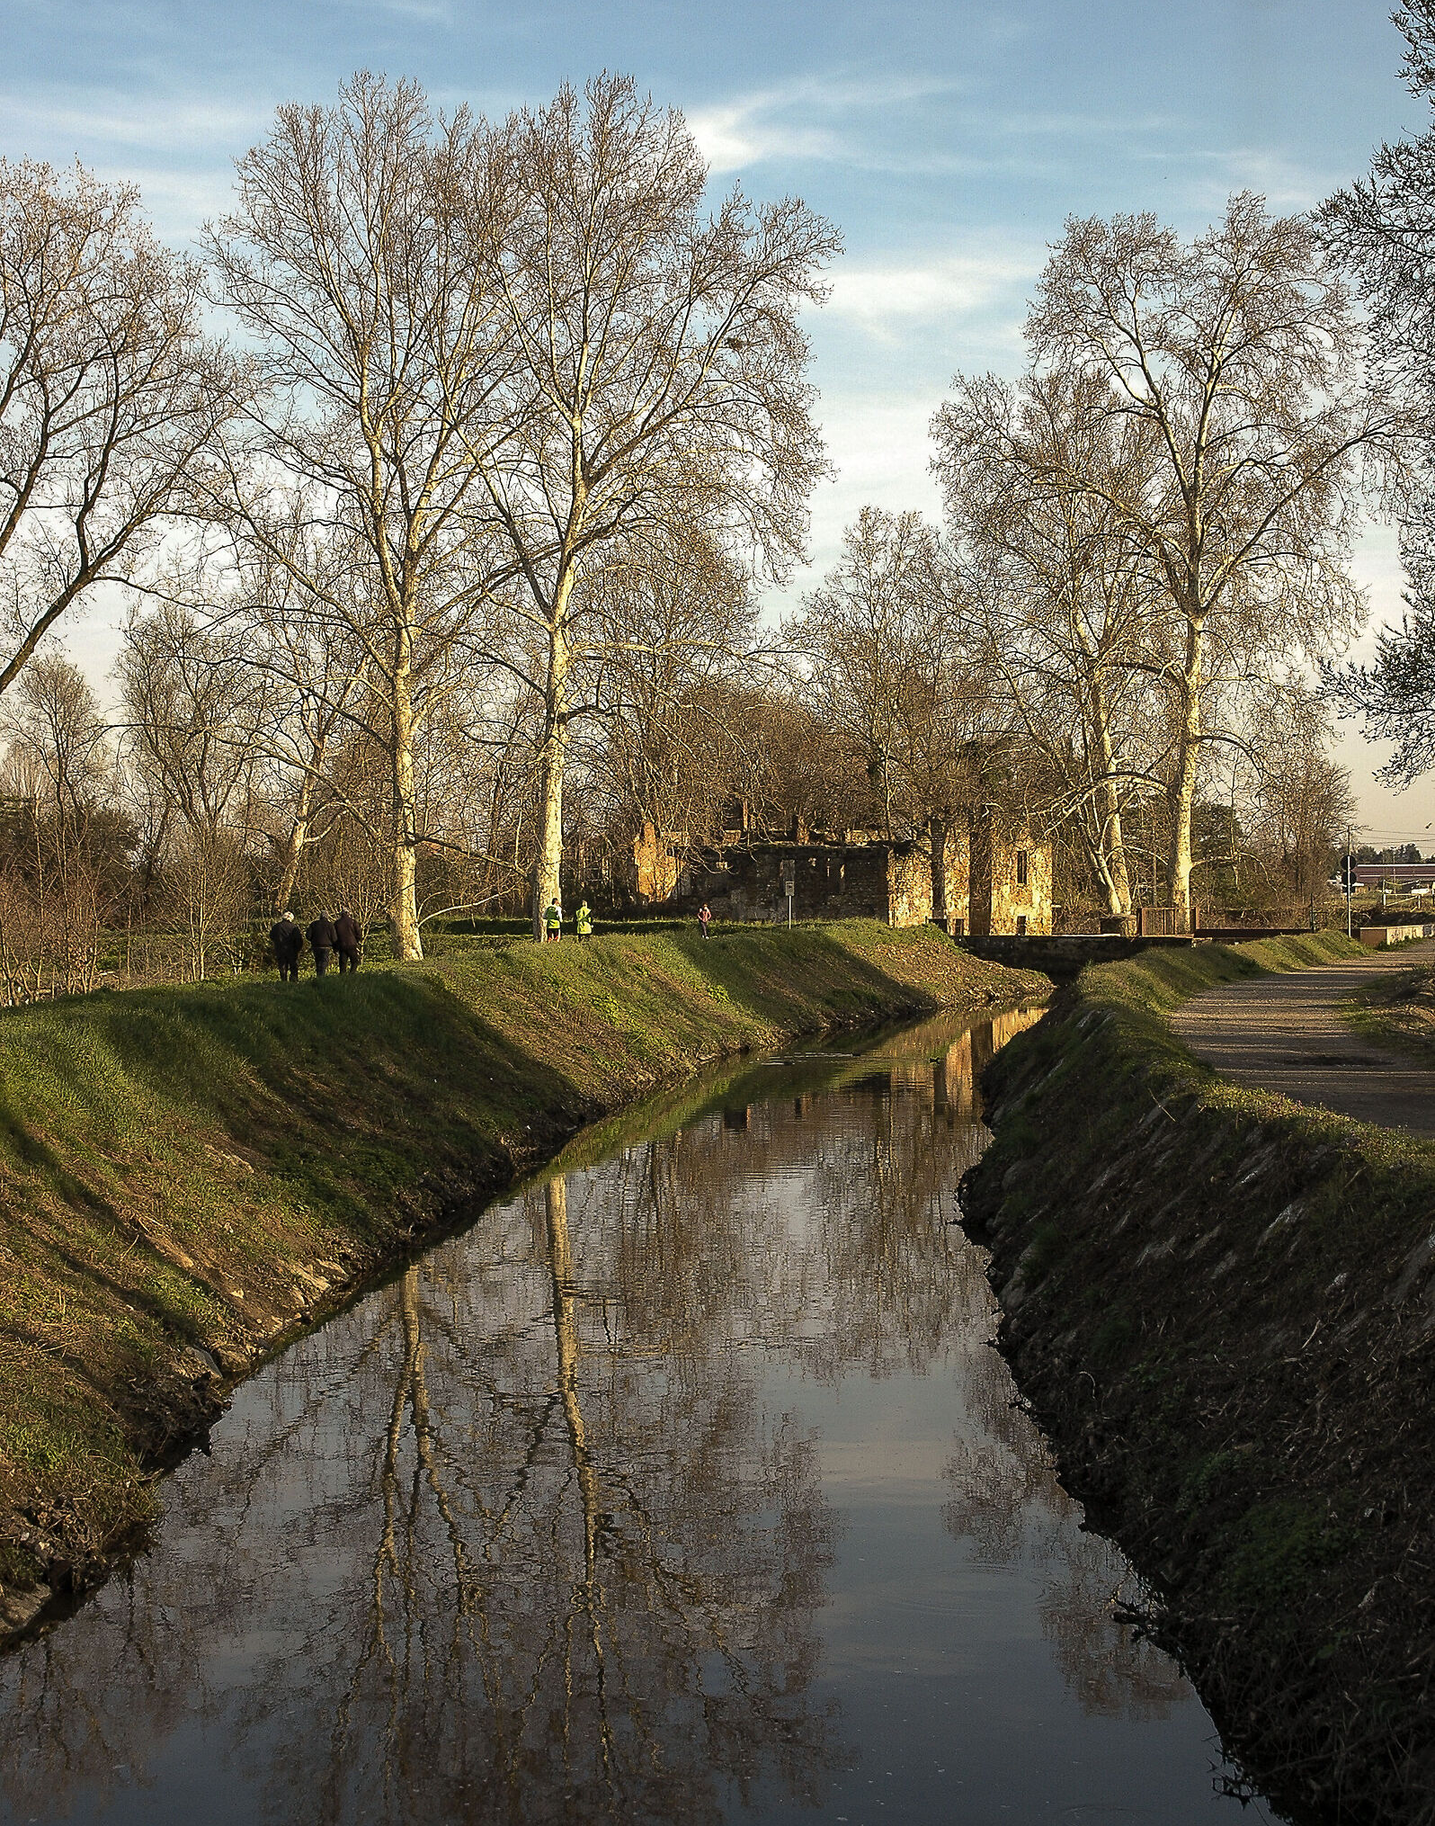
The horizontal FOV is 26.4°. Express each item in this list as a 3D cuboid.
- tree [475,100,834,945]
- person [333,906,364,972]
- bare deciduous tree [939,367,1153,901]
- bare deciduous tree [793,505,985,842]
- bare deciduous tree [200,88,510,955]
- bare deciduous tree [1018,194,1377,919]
[{"bbox_3d":[-2.478,-16.225,123.000,14.732,34.962,14.290,-1,1,0],"label":"tree"},{"bbox_3d":[-9.165,0.707,76.000,0.640,1.710,0.500,-1,1,5],"label":"person"},{"bbox_3d":[17.678,-14.215,163.000,12.325,29.239,11.956,-1,1,0],"label":"bare deciduous tree"},{"bbox_3d":[12.376,-14.765,222.000,14.213,29.897,13.787,-1,1,0],"label":"bare deciduous tree"},{"bbox_3d":[-15.365,-16.955,131.000,13.087,38.032,12.694,-1,1,0],"label":"bare deciduous tree"},{"bbox_3d":[25.438,-18.732,162.000,19.045,38.806,18.474,-1,1,0],"label":"bare deciduous tree"}]

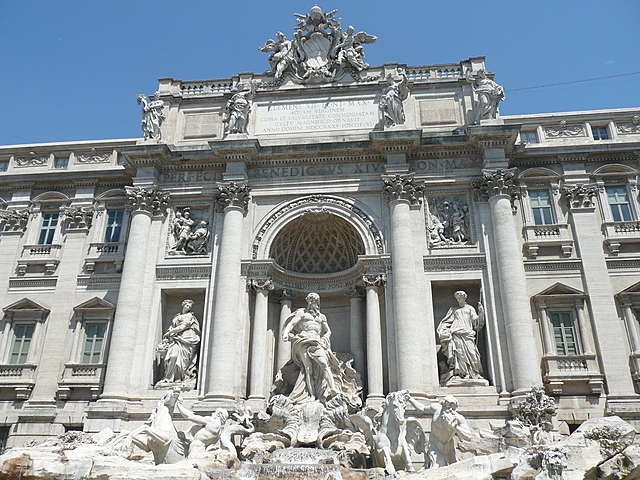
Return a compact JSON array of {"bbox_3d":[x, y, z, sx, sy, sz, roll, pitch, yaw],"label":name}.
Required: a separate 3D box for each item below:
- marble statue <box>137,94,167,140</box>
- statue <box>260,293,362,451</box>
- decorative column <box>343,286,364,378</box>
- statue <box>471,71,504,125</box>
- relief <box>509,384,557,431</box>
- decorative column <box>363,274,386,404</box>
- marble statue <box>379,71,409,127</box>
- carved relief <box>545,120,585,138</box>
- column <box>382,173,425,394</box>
[{"bbox_3d":[-9.590,-7.015,29.431,1.832,3.247,1.188,-2,-23,6],"label":"marble statue"},{"bbox_3d":[-0.394,5.571,23.081,4.132,6.873,3.480,-2,-22,5],"label":"statue"},{"bbox_3d":[1.889,5.289,26.906,1.000,6.003,1.000,-2,-22,5],"label":"decorative column"},{"bbox_3d":[8.926,-7.632,27.453,1.584,3.316,1.188,-2,-23,6],"label":"statue"},{"bbox_3d":[8.299,6.494,20.044,1.634,1.663,1.287,-2,-23,6],"label":"relief"},{"bbox_3d":[2.619,4.614,25.031,1.131,6.046,1.131,-2,-22,5],"label":"decorative column"},{"bbox_3d":[4.058,-7.731,28.084,1.534,3.663,1.188,-2,-23,6],"label":"marble statue"},{"bbox_3d":[13.436,-6.052,28.403,2.079,1.089,0.248,-2,-23,6],"label":"carved relief"},{"bbox_3d":[3.989,1.820,24.109,1.634,10.544,1.634,-2,-23,6],"label":"column"}]

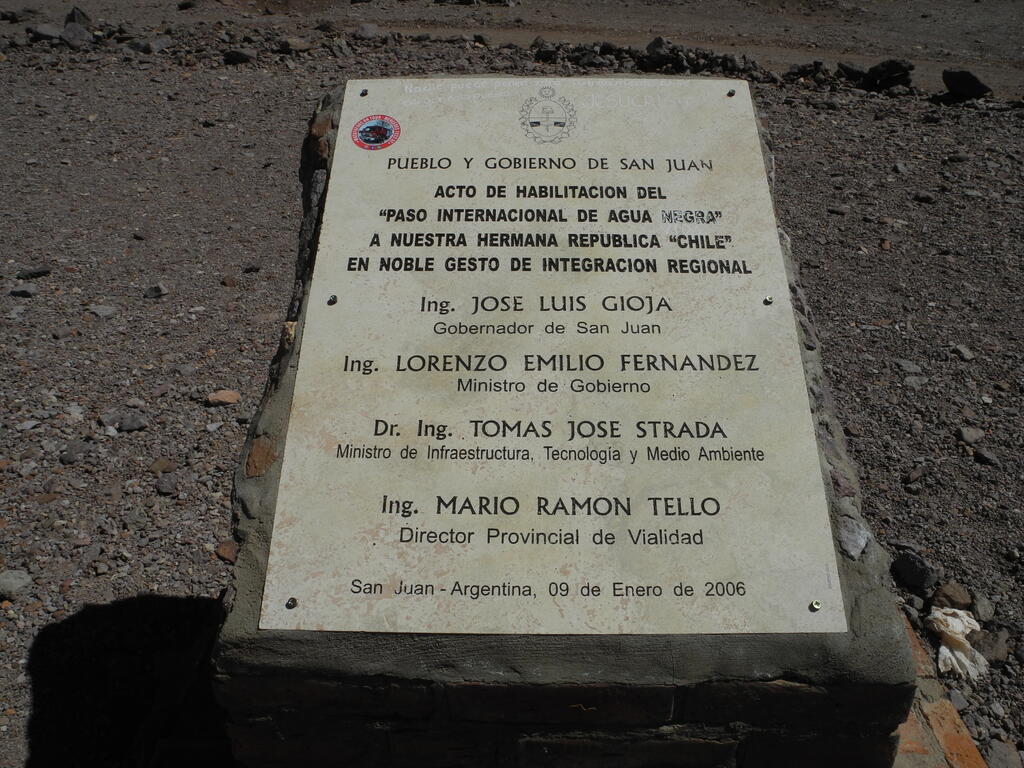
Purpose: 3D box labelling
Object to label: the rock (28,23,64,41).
[{"bbox_3d":[-5.554,-4.194,9.875,0.348,0.188,0.261,0,30,0],"label":"rock"}]

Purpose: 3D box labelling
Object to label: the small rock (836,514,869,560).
[{"bbox_3d":[0.432,0.193,1.047,0.042,0.045,0.050,0,29,0],"label":"small rock"}]

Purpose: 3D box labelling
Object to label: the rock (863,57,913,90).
[{"bbox_3d":[3.452,-2.846,7.615,0.437,0.297,0.328,12,31,20],"label":"rock"}]

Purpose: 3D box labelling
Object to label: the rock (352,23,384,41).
[{"bbox_3d":[-1.724,-4.215,9.919,0.365,0.182,0.292,0,30,0],"label":"rock"}]

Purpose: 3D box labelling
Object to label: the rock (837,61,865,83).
[{"bbox_3d":[3.069,-2.821,7.502,0.223,0.184,0.178,0,30,0],"label":"rock"}]

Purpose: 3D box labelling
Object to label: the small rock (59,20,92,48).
[{"bbox_3d":[-4.898,-3.930,9.329,0.302,0.278,0.242,0,30,0],"label":"small rock"}]

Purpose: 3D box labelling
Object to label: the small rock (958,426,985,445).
[{"bbox_3d":[1.391,0.156,2.507,0.075,0.041,0.064,18,34,29],"label":"small rock"}]

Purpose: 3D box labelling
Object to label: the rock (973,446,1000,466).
[{"bbox_3d":[1.366,0.213,2.382,0.067,0.050,0.053,0,30,0],"label":"rock"}]

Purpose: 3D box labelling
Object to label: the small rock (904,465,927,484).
[{"bbox_3d":[1.133,0.252,2.318,0.052,0.046,0.042,0,30,0],"label":"small rock"}]

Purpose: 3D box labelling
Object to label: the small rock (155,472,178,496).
[{"bbox_3d":[-0.952,0.277,2.282,0.063,0.050,0.057,-14,32,-23],"label":"small rock"}]

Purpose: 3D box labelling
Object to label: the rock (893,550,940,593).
[{"bbox_3d":[0.952,0.442,1.954,0.103,0.081,0.093,17,34,28],"label":"rock"}]

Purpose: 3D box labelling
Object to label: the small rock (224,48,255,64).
[{"bbox_3d":[-2.992,-3.596,9.094,0.355,0.164,0.284,-9,30,-15],"label":"small rock"}]

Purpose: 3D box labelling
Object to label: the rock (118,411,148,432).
[{"bbox_3d":[-1.161,0.115,2.538,0.086,0.055,0.065,0,30,0],"label":"rock"}]

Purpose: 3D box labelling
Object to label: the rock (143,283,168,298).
[{"bbox_3d":[-1.497,-0.393,3.479,0.104,0.051,0.083,-13,32,-22],"label":"rock"}]

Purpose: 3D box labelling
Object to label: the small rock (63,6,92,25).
[{"bbox_3d":[-5.642,-4.759,10.771,0.305,0.272,0.244,0,30,0],"label":"small rock"}]

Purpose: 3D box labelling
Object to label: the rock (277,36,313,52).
[{"bbox_3d":[-2.605,-4.066,9.921,0.410,0.179,0.307,-7,30,-12],"label":"rock"}]

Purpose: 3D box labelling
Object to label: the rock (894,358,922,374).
[{"bbox_3d":[1.368,-0.060,2.858,0.090,0.038,0.070,0,30,0],"label":"rock"}]

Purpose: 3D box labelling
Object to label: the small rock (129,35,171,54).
[{"bbox_3d":[-4.244,-3.975,9.698,0.467,0.237,0.327,-11,31,-19],"label":"small rock"}]

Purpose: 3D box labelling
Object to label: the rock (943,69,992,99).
[{"bbox_3d":[3.779,-2.486,6.876,0.374,0.230,0.243,0,30,0],"label":"rock"}]

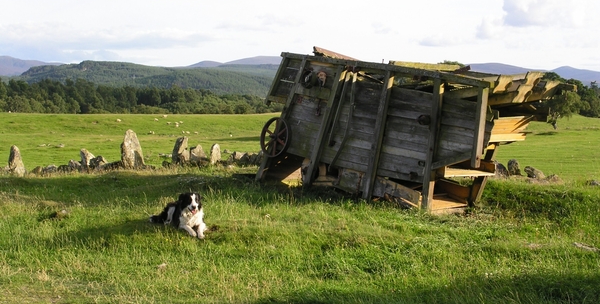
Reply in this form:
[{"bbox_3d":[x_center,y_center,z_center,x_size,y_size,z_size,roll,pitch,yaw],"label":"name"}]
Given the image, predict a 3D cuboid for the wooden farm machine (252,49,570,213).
[{"bbox_3d":[1.545,-0.339,14.481,4.050,1.900,1.650,13,10,33],"label":"wooden farm machine"}]

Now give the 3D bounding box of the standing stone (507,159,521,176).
[{"bbox_3d":[4.479,0.336,20.000,0.280,0.360,0.250,0,4,0],"label":"standing stone"}]

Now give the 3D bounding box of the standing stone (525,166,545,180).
[{"bbox_3d":[4.895,0.438,19.900,0.420,0.320,0.320,0,4,0],"label":"standing stone"}]

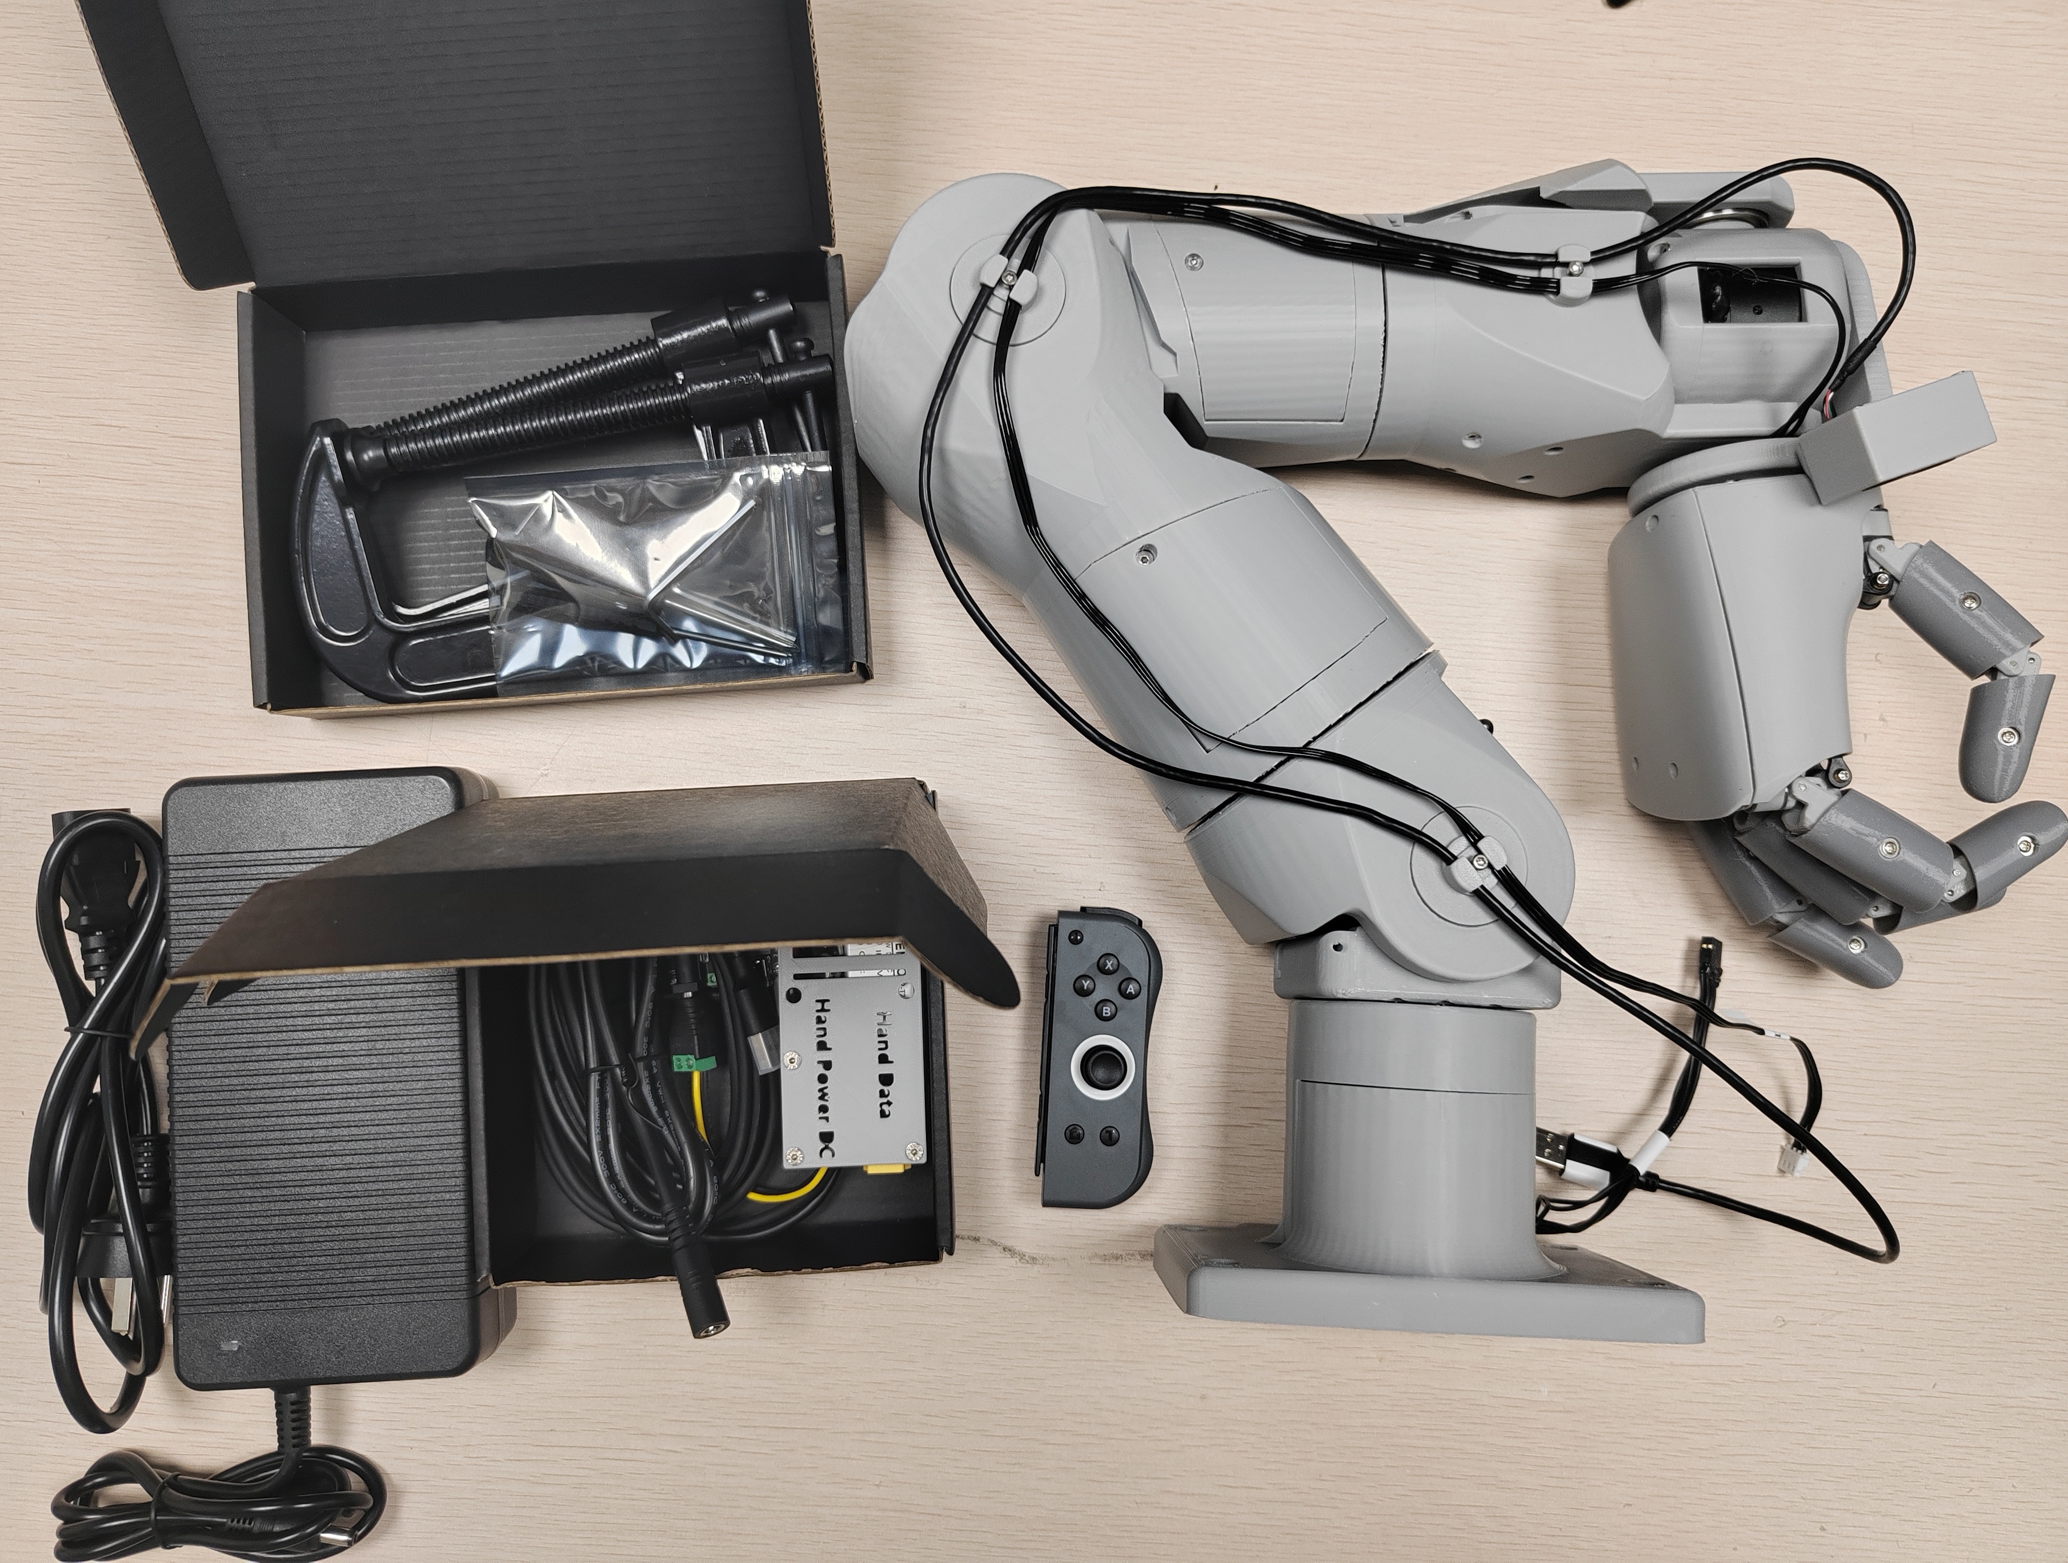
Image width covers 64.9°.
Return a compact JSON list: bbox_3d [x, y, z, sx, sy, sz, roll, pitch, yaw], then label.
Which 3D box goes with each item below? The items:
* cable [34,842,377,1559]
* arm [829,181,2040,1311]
[{"bbox_3d":[-0.282,0.139,0.557,0.123,0.040,0.253,0,85,0],"label":"cable"},{"bbox_3d":[0.126,-0.022,0.527,0.394,0.125,0.388,3,86,0],"label":"arm"}]

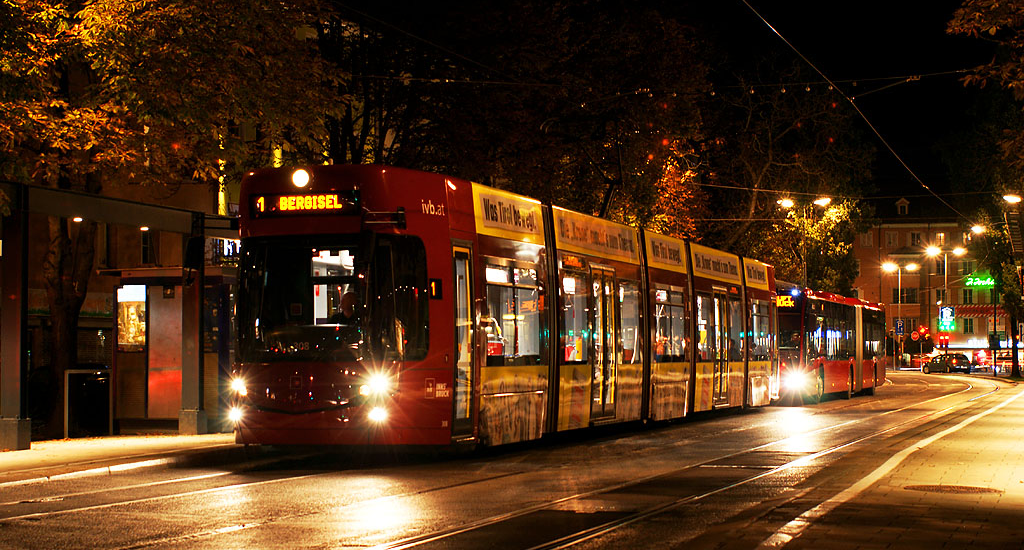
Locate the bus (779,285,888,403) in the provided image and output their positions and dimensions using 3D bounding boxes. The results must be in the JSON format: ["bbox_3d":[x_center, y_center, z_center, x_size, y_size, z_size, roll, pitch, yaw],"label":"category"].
[{"bbox_3d":[9.000,2.188,57.790,2.550,3.080,17.940,-1,-3,18],"label":"bus"}]

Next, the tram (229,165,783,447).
[{"bbox_3d":[1.663,1.031,34.509,2.400,3.450,27.600,-1,-2,17],"label":"tram"}]

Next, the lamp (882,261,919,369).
[{"bbox_3d":[32.586,3.549,160.186,2.500,8.900,0.450,0,-2,6],"label":"lamp"}]

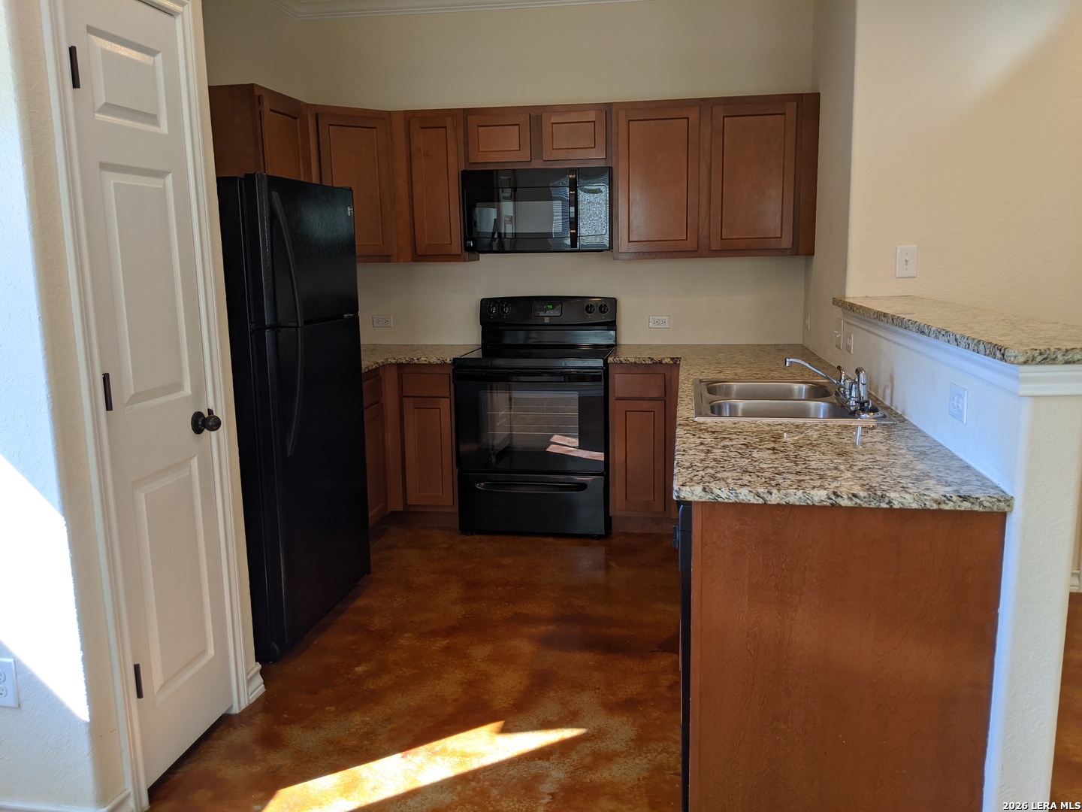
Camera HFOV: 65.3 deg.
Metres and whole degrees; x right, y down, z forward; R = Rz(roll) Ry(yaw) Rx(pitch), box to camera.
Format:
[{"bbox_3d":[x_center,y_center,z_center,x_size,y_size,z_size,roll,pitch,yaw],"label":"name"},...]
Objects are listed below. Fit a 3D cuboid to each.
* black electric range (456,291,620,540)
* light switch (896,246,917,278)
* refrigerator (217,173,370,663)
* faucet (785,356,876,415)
[{"bbox_3d":[-0.004,0.030,4.471,0.757,1.187,0.705,1,10,10],"label":"black electric range"},{"bbox_3d":[1.419,-0.557,3.270,0.077,0.122,0.018,1,10,10],"label":"light switch"},{"bbox_3d":[-1.137,0.012,3.232,0.795,1.680,0.750,1,10,11],"label":"refrigerator"},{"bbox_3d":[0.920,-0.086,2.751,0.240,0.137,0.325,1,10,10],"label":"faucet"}]

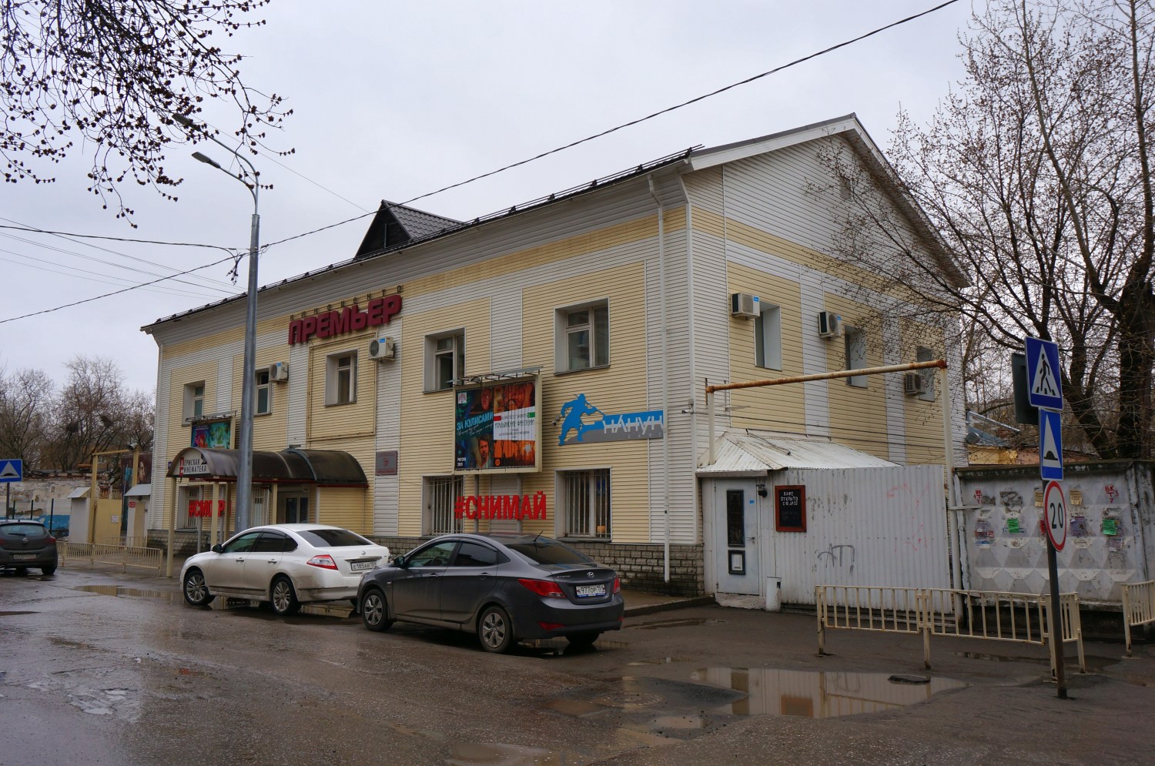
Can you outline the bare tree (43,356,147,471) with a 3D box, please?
[{"bbox_3d":[-30.012,3.641,55.323,6.400,10.860,6.000,4,-8,-28],"label":"bare tree"}]

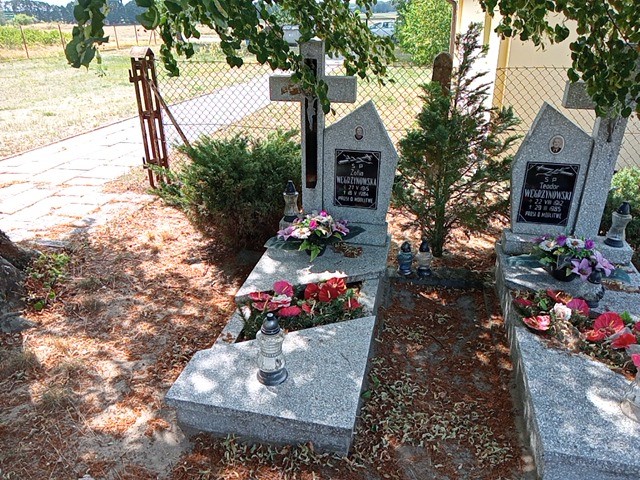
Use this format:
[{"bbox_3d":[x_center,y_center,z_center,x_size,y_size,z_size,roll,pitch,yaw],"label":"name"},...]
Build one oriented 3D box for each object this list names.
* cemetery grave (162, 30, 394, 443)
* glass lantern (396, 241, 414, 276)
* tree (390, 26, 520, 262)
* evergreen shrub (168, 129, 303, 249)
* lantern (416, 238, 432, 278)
[{"bbox_3d":[-0.077,-0.201,2.704,0.839,1.440,1.910,6,26,11],"label":"cemetery grave"},{"bbox_3d":[0.571,0.115,3.401,0.102,0.238,0.102,6,26,11],"label":"glass lantern"},{"bbox_3d":[0.873,-0.589,3.404,0.780,1.540,0.740,6,26,11],"label":"tree"},{"bbox_3d":[-0.653,-0.416,3.887,1.080,0.860,1.000,6,26,11],"label":"evergreen shrub"},{"bbox_3d":[0.695,0.106,3.375,0.102,0.277,0.102,6,26,11],"label":"lantern"}]

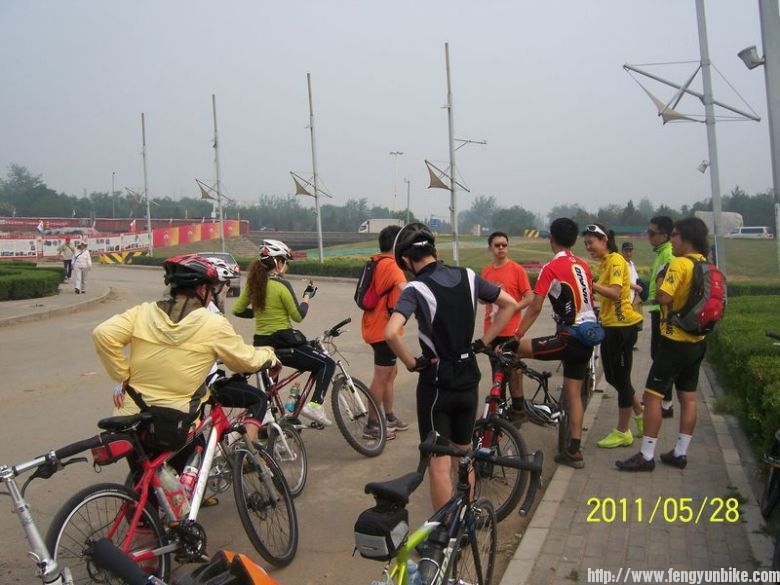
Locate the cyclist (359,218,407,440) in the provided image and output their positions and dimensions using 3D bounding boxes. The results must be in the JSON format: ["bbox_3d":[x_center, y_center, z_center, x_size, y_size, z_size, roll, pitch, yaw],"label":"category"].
[{"bbox_3d":[-0.029,0.335,6.820,0.440,1.760,0.500,0,3,9],"label":"cyclist"}]

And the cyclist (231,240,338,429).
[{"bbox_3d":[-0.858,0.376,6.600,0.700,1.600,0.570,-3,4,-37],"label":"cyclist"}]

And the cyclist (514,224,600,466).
[{"bbox_3d":[1.191,0.353,5.837,0.520,1.770,0.550,-5,4,-37],"label":"cyclist"}]

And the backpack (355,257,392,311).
[{"bbox_3d":[-0.163,-0.071,6.800,0.180,0.440,0.270,11,-3,-25],"label":"backpack"}]

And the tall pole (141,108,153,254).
[{"bbox_3d":[-18.756,-7.796,62.658,0.300,12.092,0.300,-2,3,0],"label":"tall pole"}]

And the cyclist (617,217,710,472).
[{"bbox_3d":[1.916,0.356,5.661,0.520,1.740,0.460,-6,5,-43],"label":"cyclist"}]

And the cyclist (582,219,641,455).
[{"bbox_3d":[1.701,0.303,6.200,0.440,1.700,0.440,-2,3,-17],"label":"cyclist"}]

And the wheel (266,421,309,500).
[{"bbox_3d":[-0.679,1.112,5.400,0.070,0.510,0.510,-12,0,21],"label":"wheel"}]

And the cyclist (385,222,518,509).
[{"bbox_3d":[0.319,0.507,4.280,0.650,1.760,0.450,-3,4,-16],"label":"cyclist"}]

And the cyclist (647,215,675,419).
[{"bbox_3d":[2.459,0.207,7.161,0.400,1.780,0.500,-1,4,13],"label":"cyclist"}]

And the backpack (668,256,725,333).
[{"bbox_3d":[2.144,0.021,5.620,0.280,0.530,0.320,1,4,30],"label":"backpack"}]

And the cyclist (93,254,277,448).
[{"bbox_3d":[-1.074,0.593,4.220,0.870,1.600,0.550,0,3,12],"label":"cyclist"}]

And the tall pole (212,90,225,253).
[{"bbox_3d":[-11.720,-7.504,55.656,0.300,12.164,0.300,-3,3,0],"label":"tall pole"}]

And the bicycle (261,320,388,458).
[{"bbox_3d":[-0.790,0.778,6.360,1.680,1.060,0.570,-3,4,-18],"label":"bicycle"}]

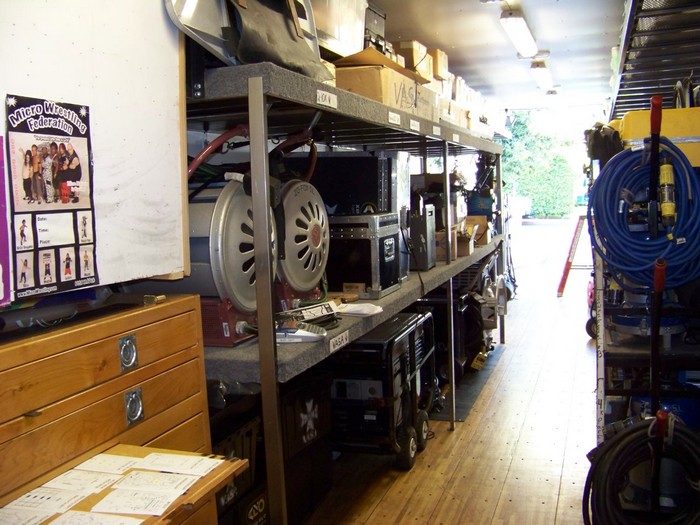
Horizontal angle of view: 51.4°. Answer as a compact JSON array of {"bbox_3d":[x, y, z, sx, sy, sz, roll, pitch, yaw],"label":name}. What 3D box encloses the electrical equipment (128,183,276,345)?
[{"bbox_3d":[-0.556,-0.017,2.753,0.410,0.600,0.510,0,6,19],"label":"electrical equipment"}]

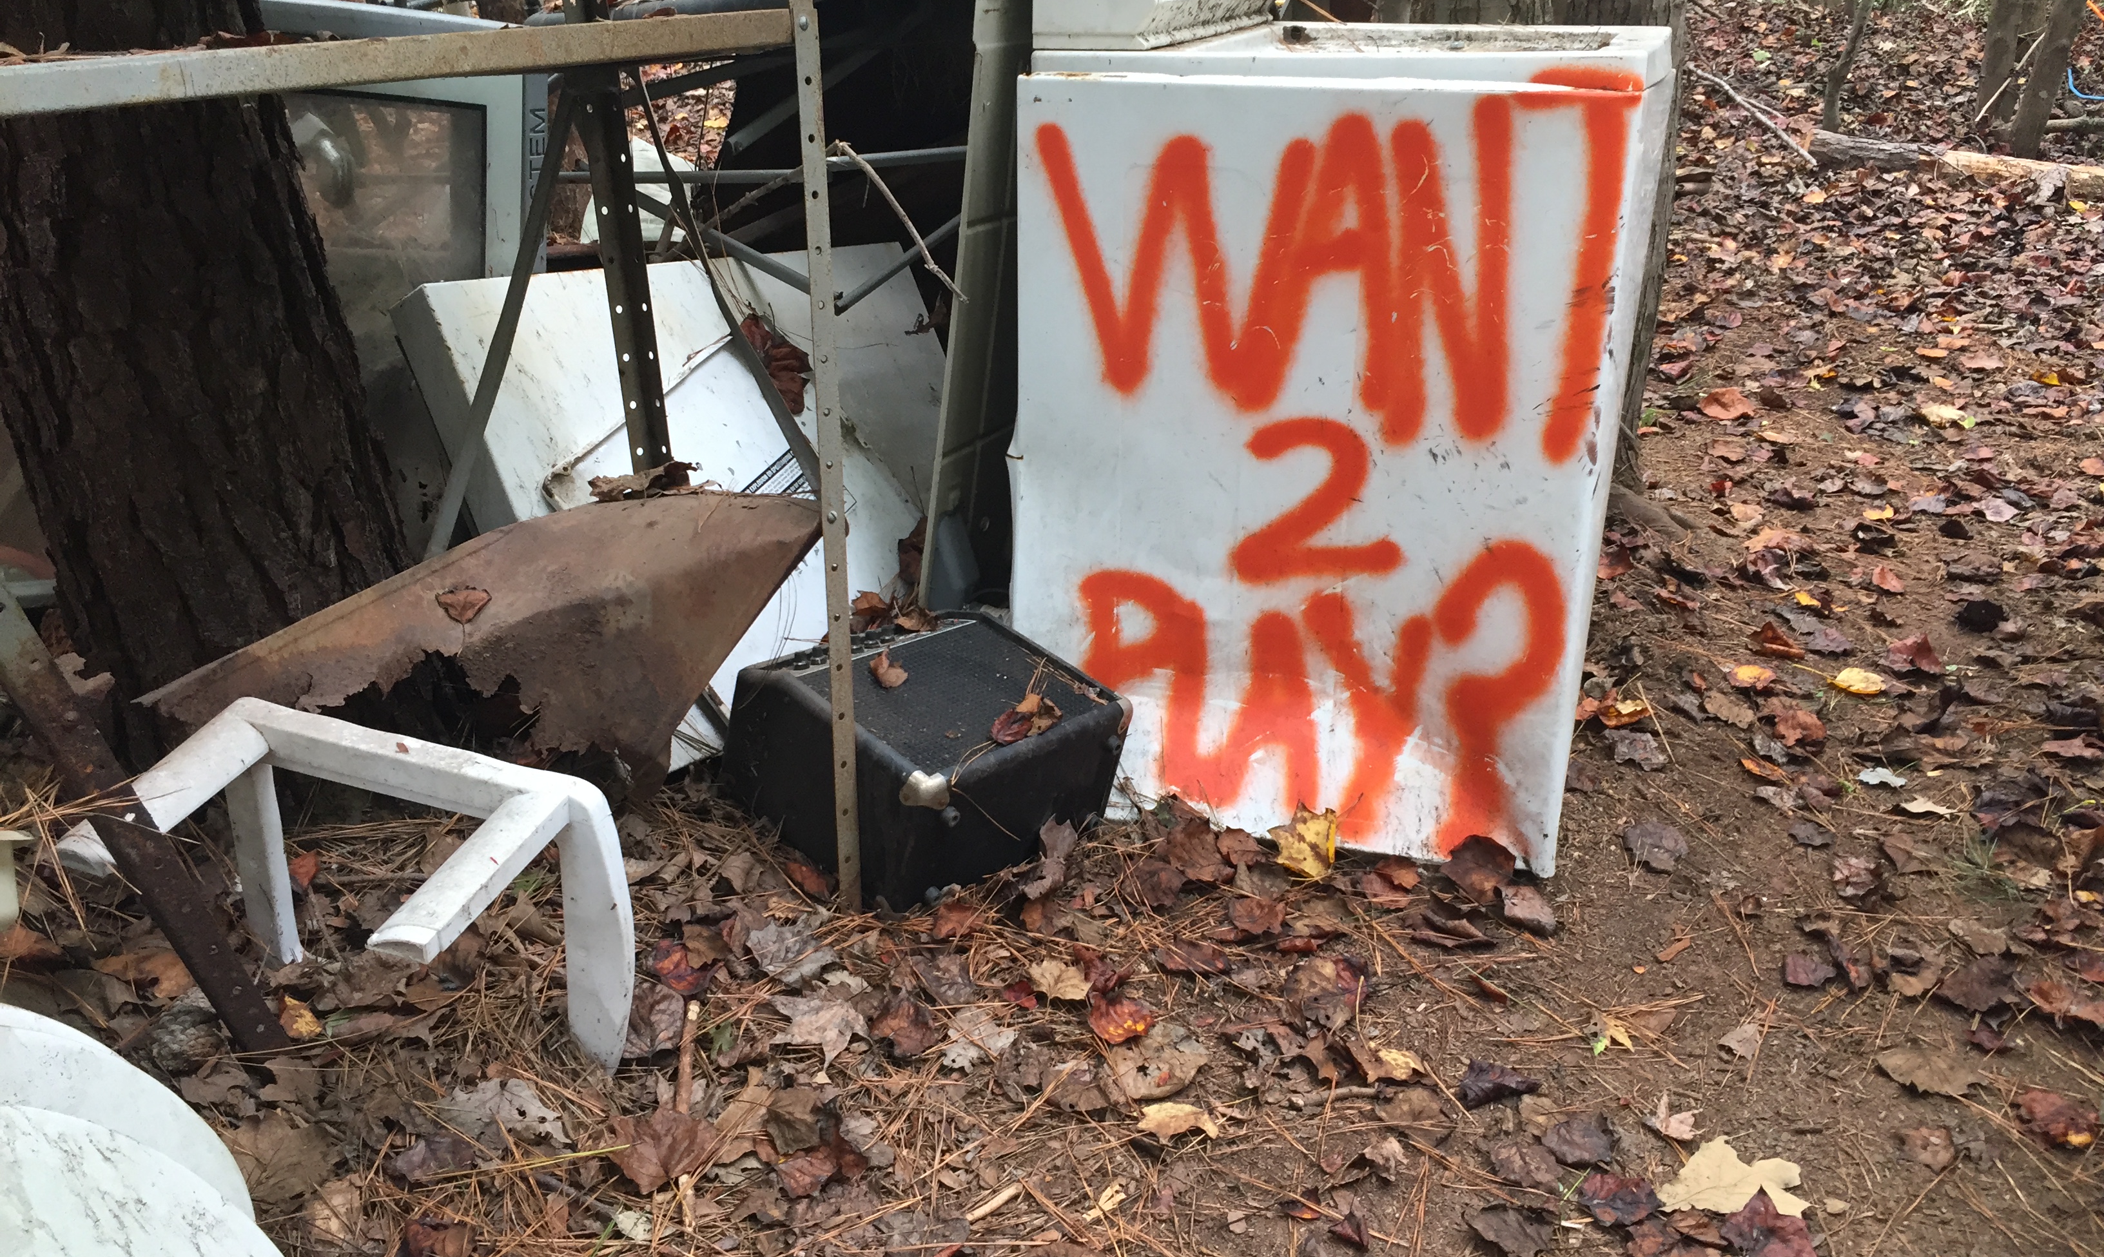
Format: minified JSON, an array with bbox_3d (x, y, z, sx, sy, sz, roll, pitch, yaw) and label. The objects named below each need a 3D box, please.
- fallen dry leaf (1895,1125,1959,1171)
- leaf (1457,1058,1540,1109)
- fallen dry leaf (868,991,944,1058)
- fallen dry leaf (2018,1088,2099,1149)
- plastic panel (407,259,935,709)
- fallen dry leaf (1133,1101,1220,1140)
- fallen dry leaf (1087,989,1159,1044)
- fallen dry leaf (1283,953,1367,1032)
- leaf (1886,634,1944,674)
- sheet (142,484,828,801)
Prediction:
[{"bbox_3d":[0.800,0.471,1.613,0.050,0.012,0.056,12,27,24],"label":"fallen dry leaf"},{"bbox_3d":[0.424,0.435,1.674,0.073,0.022,0.045,-6,22,-14],"label":"leaf"},{"bbox_3d":[-0.147,0.396,1.764,0.062,0.022,0.076,-22,33,-40],"label":"fallen dry leaf"},{"bbox_3d":[0.919,0.447,1.612,0.056,0.024,0.067,-21,31,-40],"label":"fallen dry leaf"},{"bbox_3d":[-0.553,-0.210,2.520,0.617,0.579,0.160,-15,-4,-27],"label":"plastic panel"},{"bbox_3d":[0.115,0.457,1.641,0.078,0.015,0.038,-2,25,-4],"label":"fallen dry leaf"},{"bbox_3d":[0.063,0.385,1.752,0.059,0.028,0.078,-21,31,-40],"label":"fallen dry leaf"},{"bbox_3d":[0.291,0.369,1.822,0.086,0.022,0.106,22,32,39],"label":"fallen dry leaf"},{"bbox_3d":[1.297,0.041,2.652,0.078,0.027,0.060,7,23,19],"label":"leaf"},{"bbox_3d":[-0.683,0.024,2.200,0.808,0.323,0.220,-7,-5,-1],"label":"sheet"}]

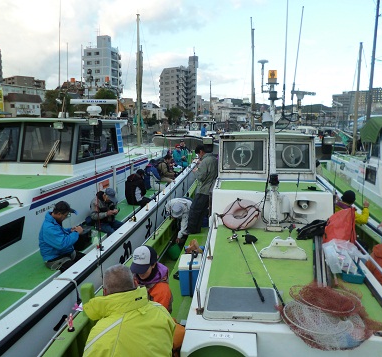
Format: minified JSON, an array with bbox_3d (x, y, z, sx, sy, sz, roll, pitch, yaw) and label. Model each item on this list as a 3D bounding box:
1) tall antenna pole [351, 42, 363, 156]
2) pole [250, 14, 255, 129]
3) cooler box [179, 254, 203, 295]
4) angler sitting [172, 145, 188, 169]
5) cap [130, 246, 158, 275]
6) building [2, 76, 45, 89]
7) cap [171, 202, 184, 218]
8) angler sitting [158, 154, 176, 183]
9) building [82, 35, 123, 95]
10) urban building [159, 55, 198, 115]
[{"bbox_3d":[5.661,-2.613,11.200,0.130,3.850,0.130,0,9,0],"label":"tall antenna pole"},{"bbox_3d":[2.417,-3.640,12.839,0.140,4.800,0.140,-3,11,1],"label":"pole"},{"bbox_3d":[-0.009,1.264,4.309,0.290,0.380,0.410,0,11,-1],"label":"cooler box"},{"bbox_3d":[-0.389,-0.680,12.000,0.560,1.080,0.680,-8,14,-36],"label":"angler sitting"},{"bbox_3d":[-0.359,0.626,2.520,0.175,0.140,0.255,4,31,23],"label":"cap"},{"bbox_3d":[-113.000,-56.546,223.291,17.000,22.000,26.000,10,15,43],"label":"building"},{"bbox_3d":[-0.213,0.504,5.200,0.180,0.140,0.260,2,44,9],"label":"cap"},{"bbox_3d":[-0.691,-0.251,9.500,0.680,0.870,0.500,2,9,9],"label":"angler sitting"},{"bbox_3d":[-30.800,-35.171,115.897,11.200,26.400,9.000,4,12,19],"label":"building"},{"bbox_3d":[-6.300,-47.901,174.034,17.000,29.000,13.000,4,12,20],"label":"urban building"}]

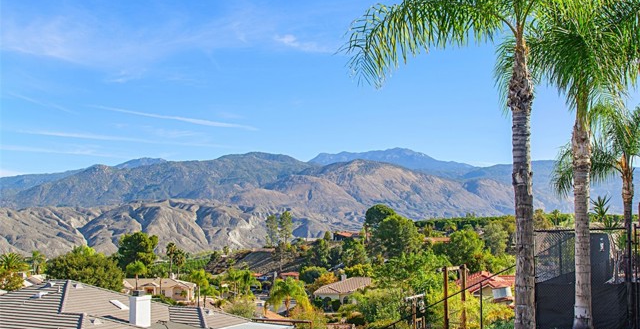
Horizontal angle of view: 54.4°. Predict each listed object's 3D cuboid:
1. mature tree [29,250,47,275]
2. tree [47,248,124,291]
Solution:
[{"bbox_3d":[-50.844,17.998,112.000,3.300,6.200,3.300,0,-4,0],"label":"mature tree"},{"bbox_3d":[-28.262,13.378,75.000,9.400,7.300,8.800,0,-4,0],"label":"tree"}]

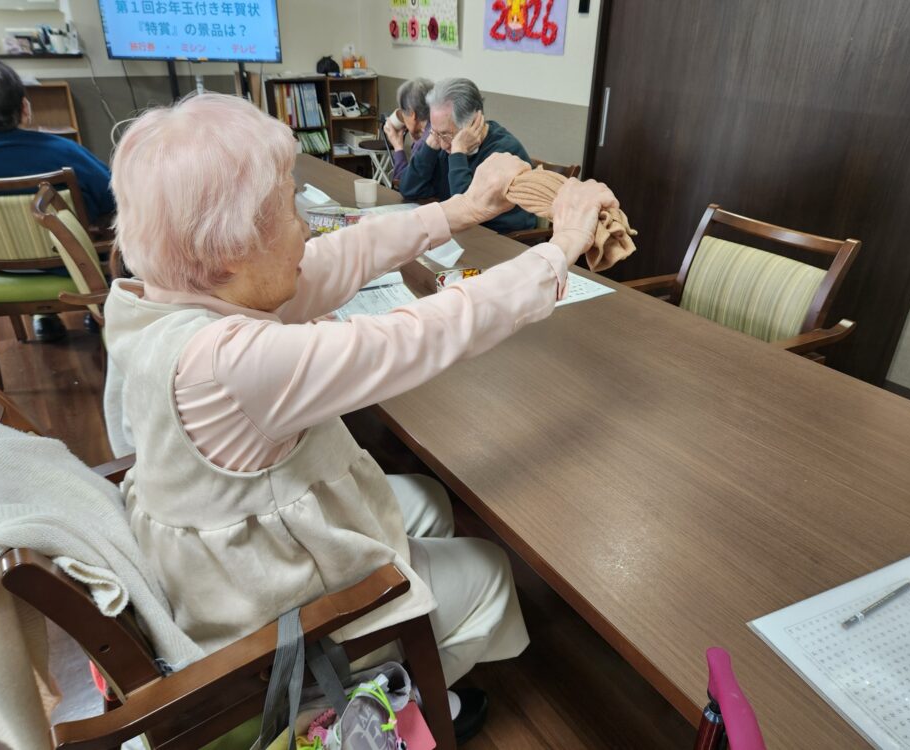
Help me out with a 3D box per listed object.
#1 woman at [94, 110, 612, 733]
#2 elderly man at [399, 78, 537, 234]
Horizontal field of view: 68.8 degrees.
[{"bbox_3d":[-0.131,0.196,1.146,0.820,1.250,0.520,-14,31,-27],"label":"woman"},{"bbox_3d":[0.040,-0.588,2.727,0.500,1.160,0.620,22,34,34],"label":"elderly man"}]

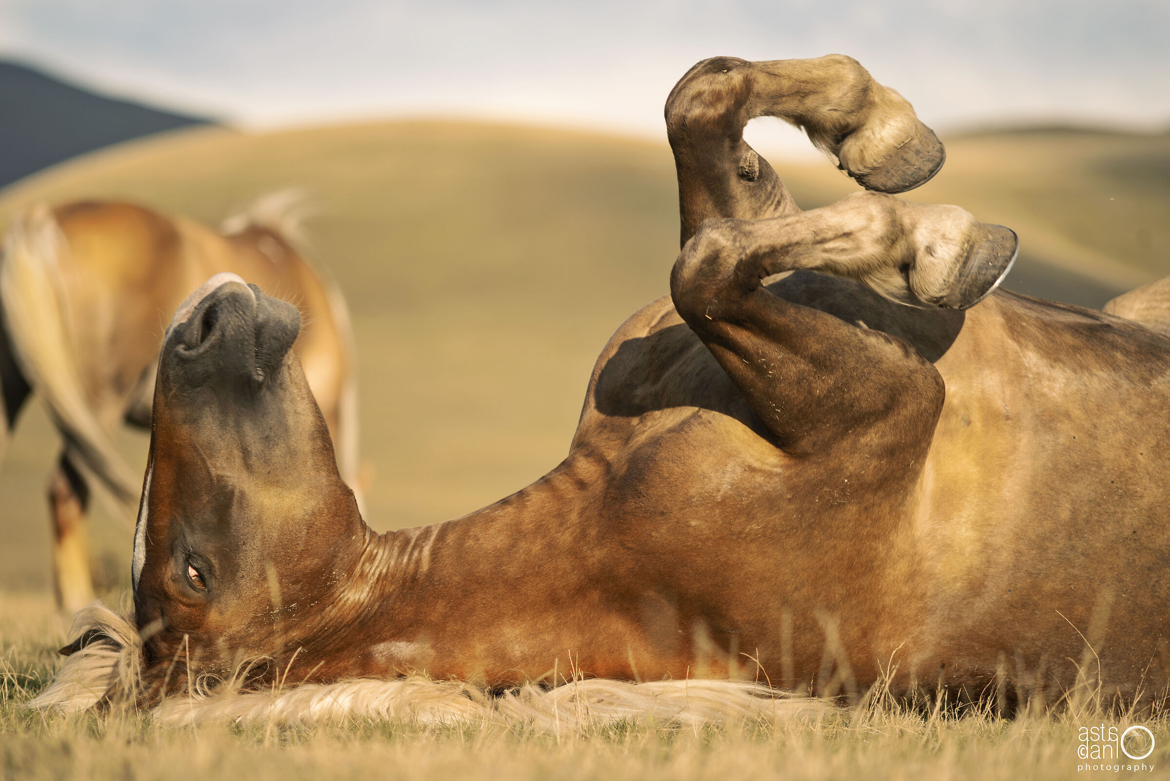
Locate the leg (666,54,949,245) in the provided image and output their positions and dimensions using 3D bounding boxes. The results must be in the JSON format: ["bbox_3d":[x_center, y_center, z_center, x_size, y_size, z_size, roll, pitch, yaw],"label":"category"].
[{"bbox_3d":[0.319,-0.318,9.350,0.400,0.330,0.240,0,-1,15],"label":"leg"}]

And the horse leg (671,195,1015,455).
[{"bbox_3d":[0.360,-0.091,9.100,0.470,0.365,0.230,0,-1,-6],"label":"horse leg"}]

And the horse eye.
[{"bbox_3d":[-0.537,0.259,9.000,0.024,0.041,0.022,-35,-7,3],"label":"horse eye"}]

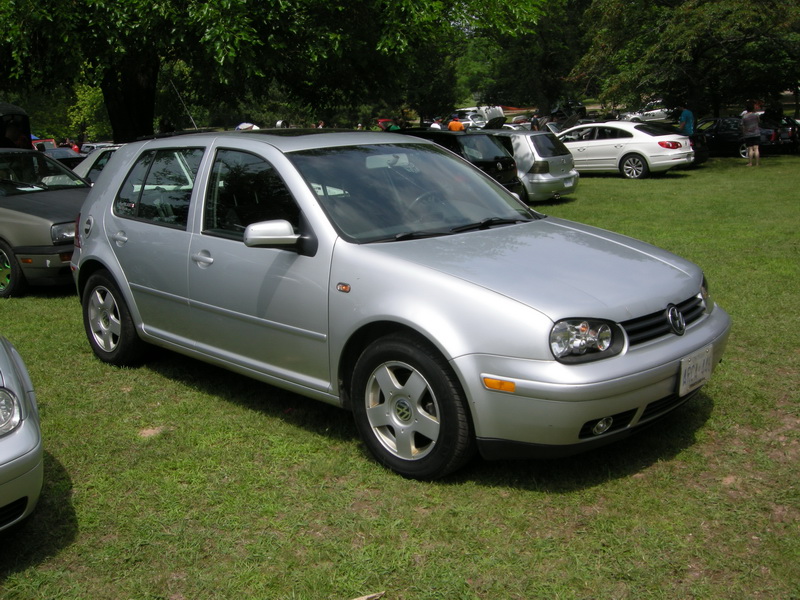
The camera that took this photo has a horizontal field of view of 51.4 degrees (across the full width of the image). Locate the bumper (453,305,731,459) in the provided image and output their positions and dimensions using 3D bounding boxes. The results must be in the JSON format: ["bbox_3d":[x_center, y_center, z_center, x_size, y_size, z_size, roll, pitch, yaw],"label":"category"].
[{"bbox_3d":[0.984,0.320,3.568,0.590,0.440,1.710,11,16,42],"label":"bumper"}]

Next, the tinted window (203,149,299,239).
[{"bbox_3d":[-0.700,-0.508,4.020,0.900,0.450,0.070,11,-8,42],"label":"tinted window"}]

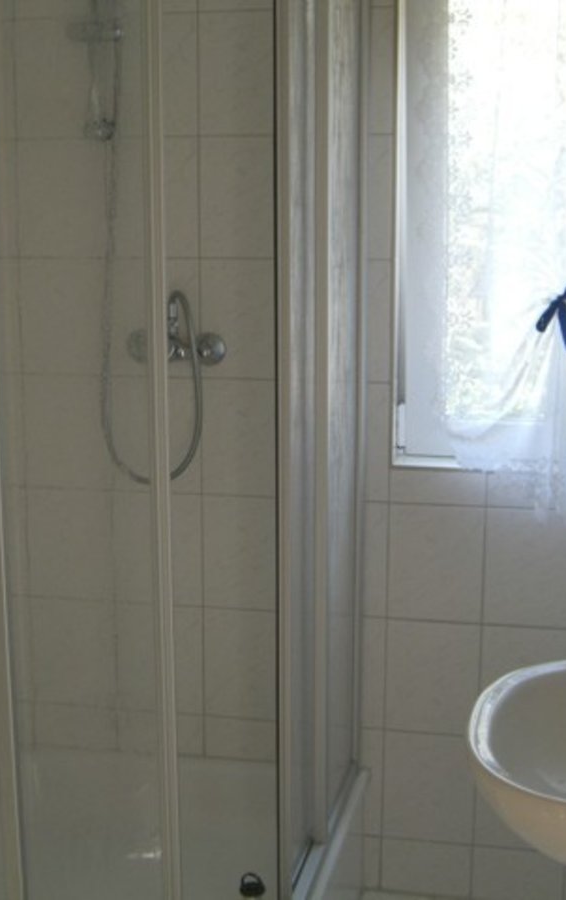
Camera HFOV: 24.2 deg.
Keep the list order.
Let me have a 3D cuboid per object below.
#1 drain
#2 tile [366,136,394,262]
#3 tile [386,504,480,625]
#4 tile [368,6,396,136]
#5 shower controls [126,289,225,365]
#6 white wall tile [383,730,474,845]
[{"bbox_3d":[-0.060,0.883,2.674,0.057,0.040,0.057,0,10,0],"label":"drain"},{"bbox_3d":[0.122,-0.506,2.667,0.200,0.250,0.010,2,10,11],"label":"tile"},{"bbox_3d":[0.318,0.237,2.761,0.200,0.250,0.010,2,10,11],"label":"tile"},{"bbox_3d":[0.124,-0.755,2.633,0.198,0.247,0.012,2,10,11],"label":"tile"},{"bbox_3d":[-0.226,-0.252,2.725,0.220,0.158,0.115,2,10,11],"label":"shower controls"},{"bbox_3d":[0.317,0.727,2.841,0.198,0.247,0.012,2,10,11],"label":"white wall tile"}]

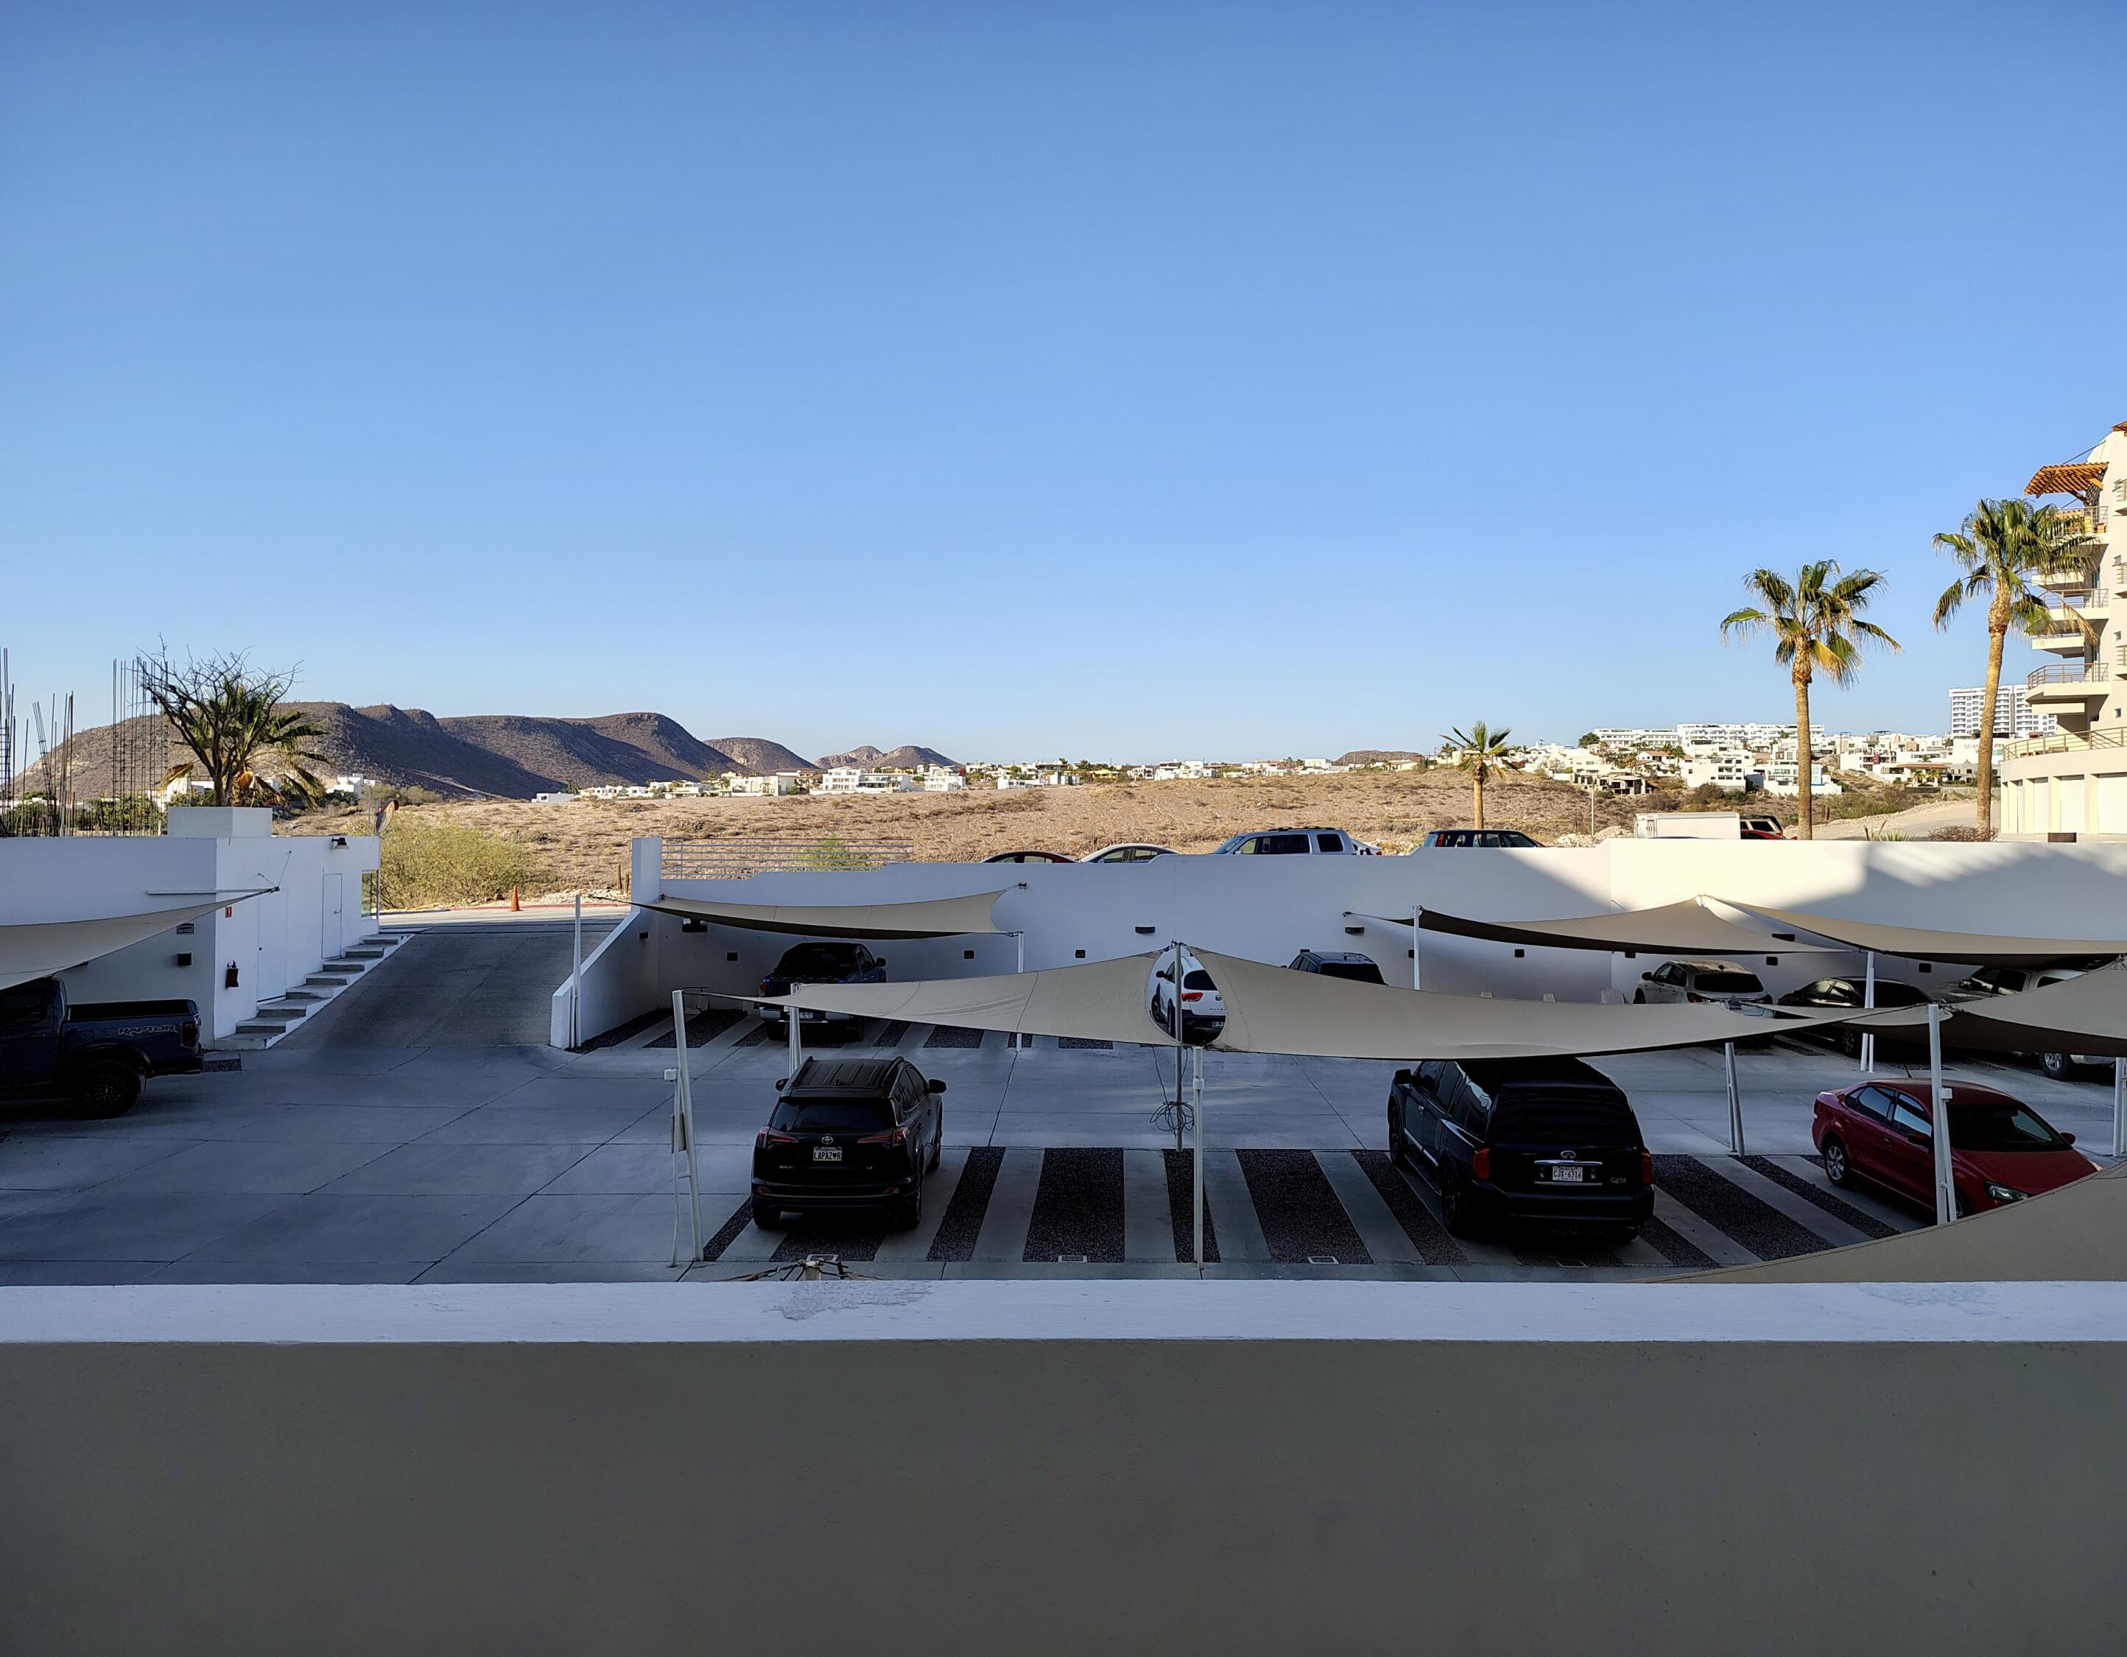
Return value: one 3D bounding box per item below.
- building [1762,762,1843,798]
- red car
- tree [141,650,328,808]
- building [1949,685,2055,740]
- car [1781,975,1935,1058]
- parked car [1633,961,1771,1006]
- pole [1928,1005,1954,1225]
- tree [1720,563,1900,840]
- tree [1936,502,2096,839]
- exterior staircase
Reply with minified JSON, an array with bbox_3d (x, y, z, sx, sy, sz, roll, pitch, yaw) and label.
[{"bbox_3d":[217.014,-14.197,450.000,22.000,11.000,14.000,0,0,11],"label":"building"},{"bbox_3d":[10.335,3.670,17.551,1.700,1.470,4.380,0,1,0],"label":"red car"},{"bbox_3d":[-17.577,-2.000,32.500,3.800,3.500,3.600,0,0,0],"label":"tree"},{"bbox_3d":[539.995,-64.096,877.119,53.000,33.000,20.000,1,1,34],"label":"building"},{"bbox_3d":[15.089,3.460,28.856,1.820,1.440,4.600,0,1,2],"label":"car"},{"bbox_3d":[13.000,3.400,31.800,1.790,1.640,4.350,0,0,3],"label":"parked car"},{"bbox_3d":[8.818,3.111,15.415,0.100,2.673,0.100,-3,1,0],"label":"pole"},{"bbox_3d":[20.468,-3.431,42.000,4.800,7.760,4.600,0,0,0],"label":"tree"},{"bbox_3d":[26.338,-4.336,42.500,4.400,9.570,4.300,0,0,0],"label":"tree"},{"bbox_3d":[-15.550,3.360,32.500,1.100,1.750,6.600,0,0,2],"label":"exterior staircase"}]

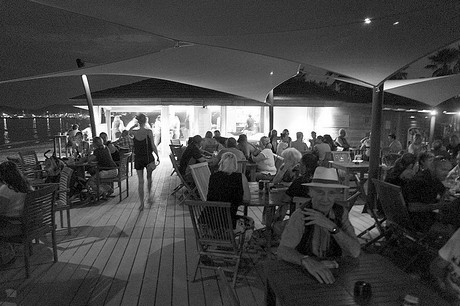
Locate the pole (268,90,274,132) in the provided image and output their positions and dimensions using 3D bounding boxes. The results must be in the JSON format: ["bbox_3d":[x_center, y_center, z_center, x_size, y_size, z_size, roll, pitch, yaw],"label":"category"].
[{"bbox_3d":[1.550,-1.050,11.455,0.170,2.750,0.170,0,7,0],"label":"pole"}]

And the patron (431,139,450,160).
[{"bbox_3d":[3.620,0.376,5.382,0.720,1.220,0.520,-7,10,-45],"label":"patron"}]

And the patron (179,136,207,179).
[{"bbox_3d":[-0.760,0.255,6.522,0.680,1.260,0.500,-1,7,-11],"label":"patron"}]

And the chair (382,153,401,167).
[{"bbox_3d":[3.460,0.427,6.744,0.470,0.900,0.570,-2,7,-20],"label":"chair"}]

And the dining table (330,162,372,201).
[{"bbox_3d":[2.420,0.584,5.936,0.800,0.740,0.740,1,7,9],"label":"dining table"}]

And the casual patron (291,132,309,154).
[{"bbox_3d":[1.620,0.142,7.217,0.520,1.250,0.720,2,7,17],"label":"casual patron"}]

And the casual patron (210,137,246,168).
[{"bbox_3d":[0.000,0.321,5.758,0.600,1.240,0.750,-1,7,-6],"label":"casual patron"}]

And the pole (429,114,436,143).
[{"bbox_3d":[8.750,-0.935,13.180,0.180,2.100,0.180,0,7,0],"label":"pole"}]

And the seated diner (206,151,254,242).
[{"bbox_3d":[0.030,0.621,3.414,0.480,1.280,0.720,3,7,25],"label":"seated diner"}]

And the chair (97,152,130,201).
[{"bbox_3d":[-2.360,0.474,6.246,0.580,0.920,0.520,1,7,6],"label":"chair"}]

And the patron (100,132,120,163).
[{"bbox_3d":[-2.720,0.184,6.870,0.720,1.250,0.460,2,7,17],"label":"patron"}]

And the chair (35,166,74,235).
[{"bbox_3d":[-2.520,0.701,4.228,0.550,0.900,0.510,-5,8,-37],"label":"chair"}]

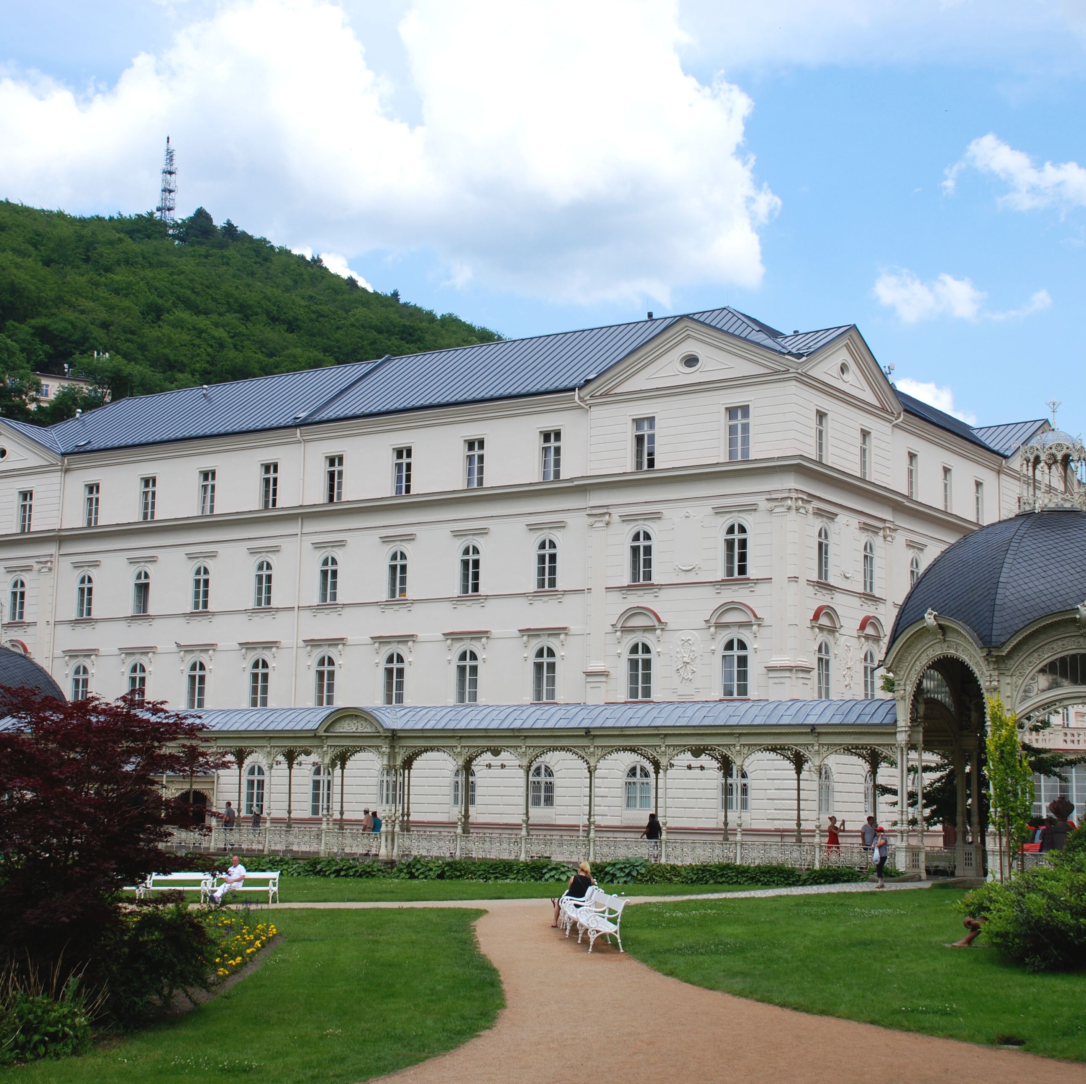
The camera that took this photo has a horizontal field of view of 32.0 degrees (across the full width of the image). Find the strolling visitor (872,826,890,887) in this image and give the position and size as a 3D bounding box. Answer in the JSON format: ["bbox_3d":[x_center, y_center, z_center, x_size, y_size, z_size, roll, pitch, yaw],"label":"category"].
[{"bbox_3d":[9.019,8.391,50.500,0.420,1.630,0.480,7,-10,-34],"label":"strolling visitor"}]

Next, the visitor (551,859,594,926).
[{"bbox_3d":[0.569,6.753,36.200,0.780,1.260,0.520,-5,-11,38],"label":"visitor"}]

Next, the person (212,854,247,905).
[{"bbox_3d":[-8.112,8.748,49.000,0.550,1.230,0.800,-5,-10,36],"label":"person"}]

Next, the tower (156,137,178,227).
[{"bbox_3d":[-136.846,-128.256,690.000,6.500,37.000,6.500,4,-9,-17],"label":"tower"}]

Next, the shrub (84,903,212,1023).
[{"bbox_3d":[-3.780,4.064,18.200,1.200,1.200,1.200,1,-8,0],"label":"shrub"}]

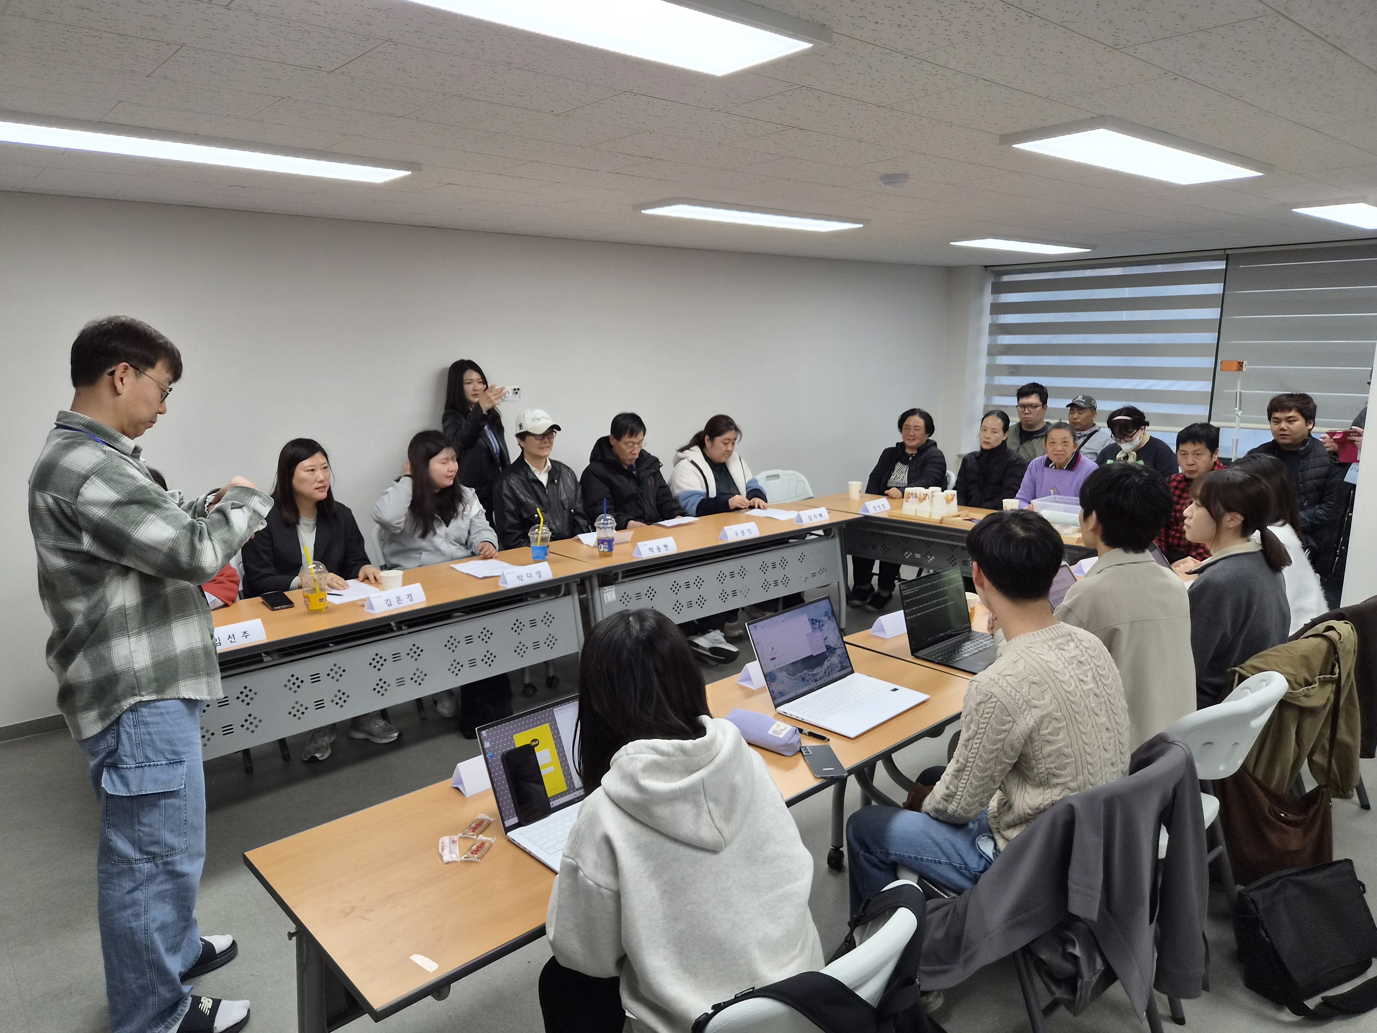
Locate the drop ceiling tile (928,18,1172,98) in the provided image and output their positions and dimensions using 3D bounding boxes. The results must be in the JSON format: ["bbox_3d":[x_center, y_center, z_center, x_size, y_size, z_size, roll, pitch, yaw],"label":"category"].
[{"bbox_3d":[0.799,-1.006,2.031,0.600,0.018,0.300,-10,14,-40],"label":"drop ceiling tile"}]

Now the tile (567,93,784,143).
[{"bbox_3d":[-0.022,-1.108,2.538,0.600,0.018,0.300,-10,15,-41],"label":"tile"}]

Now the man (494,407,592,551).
[{"bbox_3d":[-0.660,0.154,4.500,0.550,1.340,0.750,-10,15,-41],"label":"man"}]

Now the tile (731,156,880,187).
[{"bbox_3d":[0.460,-1.250,3.306,0.600,0.018,0.300,-10,14,-40],"label":"tile"}]

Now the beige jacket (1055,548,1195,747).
[{"bbox_3d":[1.106,0.409,2.483,0.500,0.660,0.420,-10,15,-41],"label":"beige jacket"}]

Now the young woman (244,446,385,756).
[{"bbox_3d":[-1.524,0.334,3.772,0.530,1.285,0.700,-10,14,-41],"label":"young woman"}]

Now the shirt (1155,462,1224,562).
[{"bbox_3d":[2.317,0.064,4.144,0.500,0.640,0.480,9,14,40],"label":"shirt"}]

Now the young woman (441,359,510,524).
[{"bbox_3d":[-1.084,-0.041,4.855,0.400,1.560,0.450,5,12,25],"label":"young woman"}]

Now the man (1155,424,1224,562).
[{"bbox_3d":[2.348,0.216,4.186,0.500,1.285,0.750,9,14,40],"label":"man"}]

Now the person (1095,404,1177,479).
[{"bbox_3d":[2.448,0.034,5.140,0.480,1.280,0.720,9,15,42],"label":"person"}]

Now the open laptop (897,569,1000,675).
[{"bbox_3d":[0.868,0.309,2.817,0.357,0.212,0.295,-10,14,-41],"label":"open laptop"}]

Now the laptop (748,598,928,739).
[{"bbox_3d":[0.395,0.385,2.403,0.345,0.225,0.342,-11,15,-44],"label":"laptop"}]

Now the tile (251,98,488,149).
[{"bbox_3d":[-0.868,-1.093,2.550,0.600,0.020,0.300,-10,14,-41],"label":"tile"}]

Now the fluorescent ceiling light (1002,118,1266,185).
[{"bbox_3d":[1.501,-1.163,2.972,1.220,0.040,0.310,-10,14,-40],"label":"fluorescent ceiling light"}]

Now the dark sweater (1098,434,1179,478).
[{"bbox_3d":[2.455,-0.166,5.182,0.360,0.600,0.500,-11,15,-42],"label":"dark sweater"}]

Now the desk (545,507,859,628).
[{"bbox_3d":[0.107,0.418,4.732,1.800,0.717,0.580,-10,15,-41],"label":"desk"}]

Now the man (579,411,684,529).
[{"bbox_3d":[-0.259,0.099,4.898,0.570,1.295,0.740,-11,15,-43],"label":"man"}]

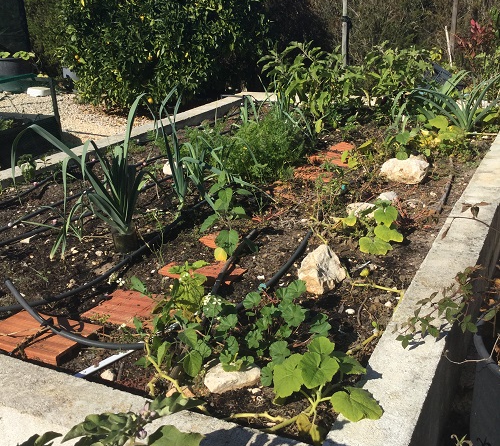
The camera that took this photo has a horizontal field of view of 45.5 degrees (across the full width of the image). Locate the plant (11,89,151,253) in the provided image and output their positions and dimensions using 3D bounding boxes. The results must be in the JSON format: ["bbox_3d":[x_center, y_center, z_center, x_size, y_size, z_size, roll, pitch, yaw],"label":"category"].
[{"bbox_3d":[-0.720,-0.187,2.644,0.600,0.720,0.450,-2,21,0],"label":"plant"}]

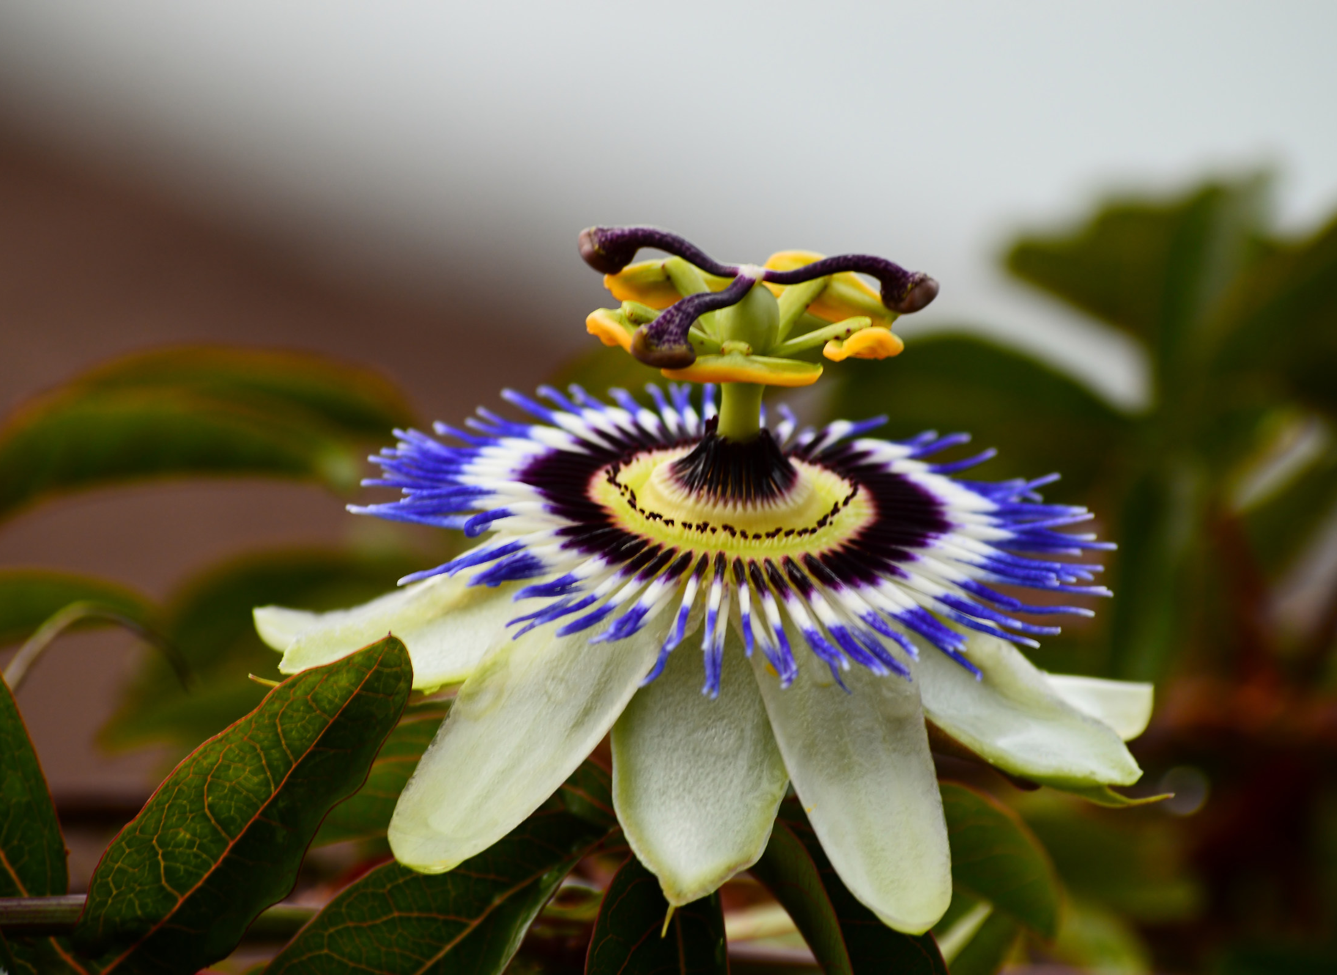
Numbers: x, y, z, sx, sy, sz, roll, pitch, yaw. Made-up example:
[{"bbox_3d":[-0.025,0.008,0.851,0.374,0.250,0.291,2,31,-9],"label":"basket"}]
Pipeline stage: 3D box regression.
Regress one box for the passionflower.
[{"bbox_3d":[0.004,0.002,1.100,0.083,0.048,0.082,3,23,-1],"label":"passionflower"}]

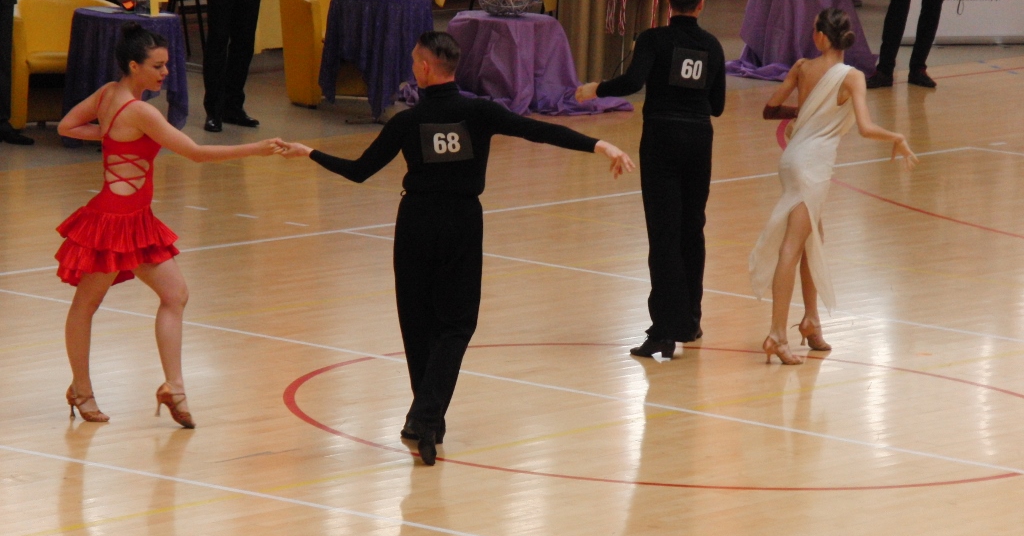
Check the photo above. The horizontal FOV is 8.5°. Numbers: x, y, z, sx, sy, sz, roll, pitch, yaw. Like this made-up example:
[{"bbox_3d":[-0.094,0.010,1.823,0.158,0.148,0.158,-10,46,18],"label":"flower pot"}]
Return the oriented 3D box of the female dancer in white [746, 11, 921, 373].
[{"bbox_3d":[1.501,-0.413,32.141,0.600,1.630,0.520,9,11,36],"label":"female dancer in white"}]

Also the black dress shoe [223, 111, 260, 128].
[{"bbox_3d":[-1.582,-0.864,39.922,0.280,0.110,0.100,8,10,32],"label":"black dress shoe"}]

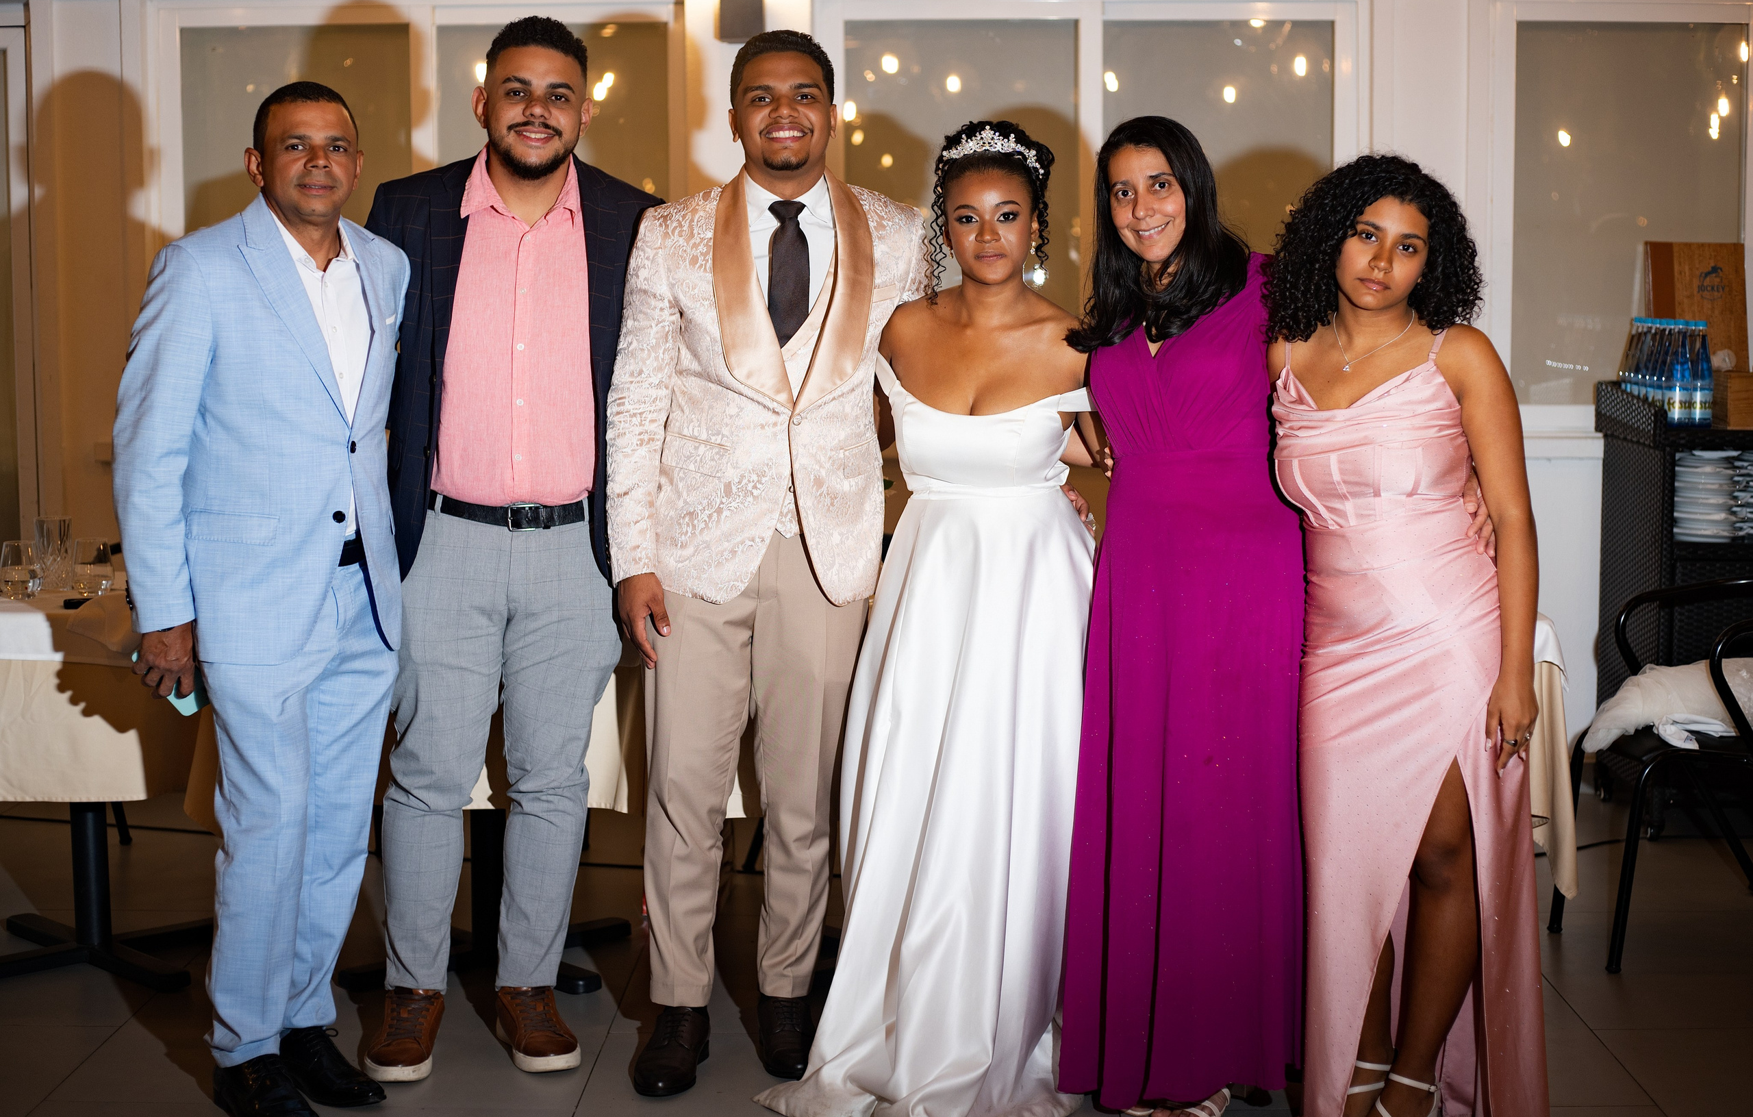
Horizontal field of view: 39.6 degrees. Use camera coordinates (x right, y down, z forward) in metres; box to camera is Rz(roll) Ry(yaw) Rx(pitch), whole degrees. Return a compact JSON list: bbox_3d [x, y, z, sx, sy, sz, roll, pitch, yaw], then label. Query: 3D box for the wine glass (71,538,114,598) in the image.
[{"bbox_3d":[-1.553,0.018,4.821,0.085,0.112,0.085,0,7,1],"label":"wine glass"}]

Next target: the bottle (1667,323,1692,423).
[{"bbox_3d":[1.918,-0.442,5.822,0.063,0.255,0.063,0,7,1],"label":"bottle"}]

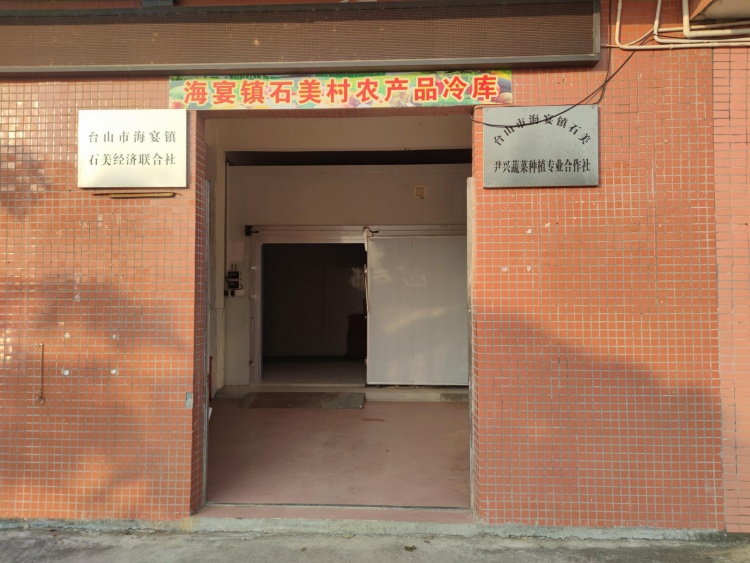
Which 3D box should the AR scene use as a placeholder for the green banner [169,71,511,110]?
[{"bbox_3d":[-0.233,-1.205,3.280,2.165,0.209,0.015,0,-2,3],"label":"green banner"}]

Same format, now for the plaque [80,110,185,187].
[{"bbox_3d":[-1.545,-0.846,3.325,0.704,0.501,0.025,0,-2,3],"label":"plaque"}]

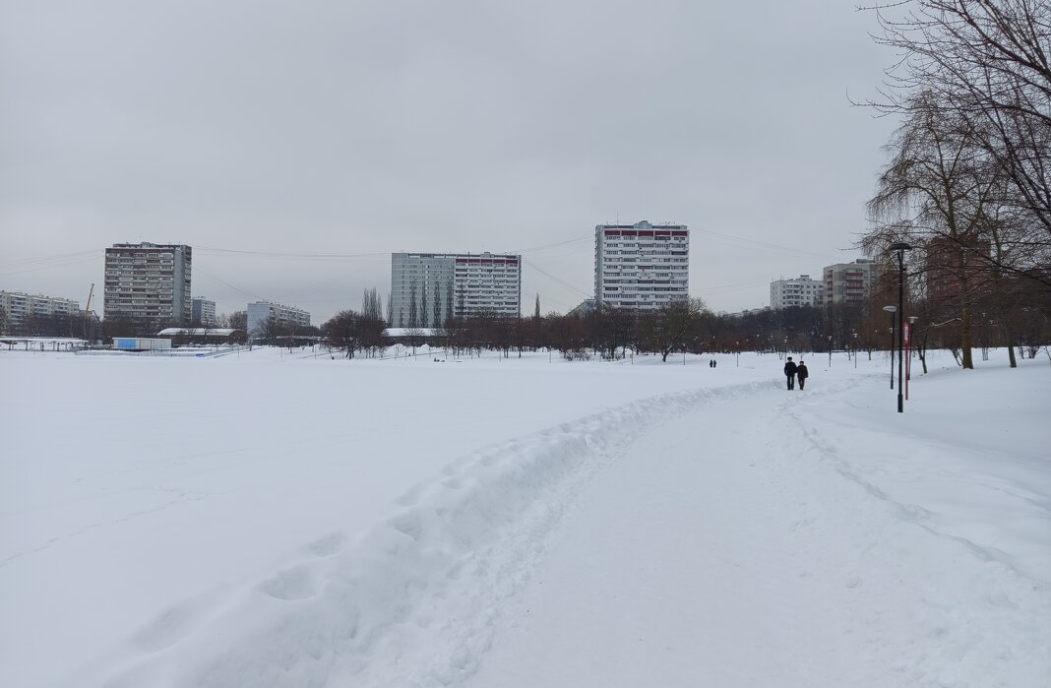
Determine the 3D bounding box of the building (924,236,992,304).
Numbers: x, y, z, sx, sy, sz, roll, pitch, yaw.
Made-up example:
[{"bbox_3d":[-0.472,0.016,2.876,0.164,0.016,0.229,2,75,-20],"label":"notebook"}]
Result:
[{"bbox_3d":[155.516,-18.776,262.000,17.000,37.832,14.000,1,-1,-1],"label":"building"}]

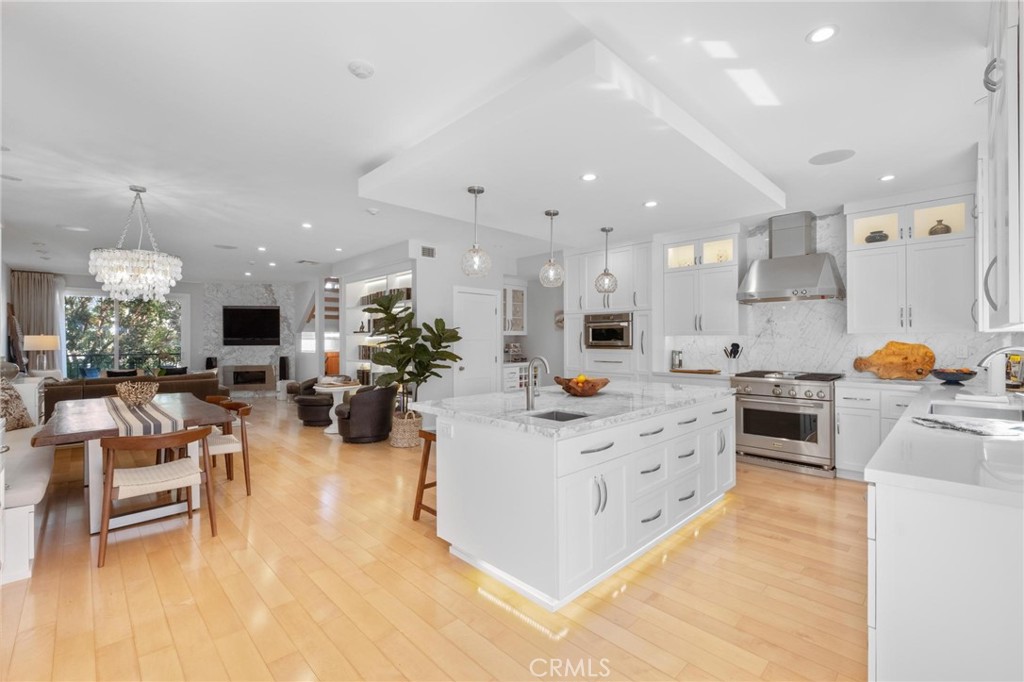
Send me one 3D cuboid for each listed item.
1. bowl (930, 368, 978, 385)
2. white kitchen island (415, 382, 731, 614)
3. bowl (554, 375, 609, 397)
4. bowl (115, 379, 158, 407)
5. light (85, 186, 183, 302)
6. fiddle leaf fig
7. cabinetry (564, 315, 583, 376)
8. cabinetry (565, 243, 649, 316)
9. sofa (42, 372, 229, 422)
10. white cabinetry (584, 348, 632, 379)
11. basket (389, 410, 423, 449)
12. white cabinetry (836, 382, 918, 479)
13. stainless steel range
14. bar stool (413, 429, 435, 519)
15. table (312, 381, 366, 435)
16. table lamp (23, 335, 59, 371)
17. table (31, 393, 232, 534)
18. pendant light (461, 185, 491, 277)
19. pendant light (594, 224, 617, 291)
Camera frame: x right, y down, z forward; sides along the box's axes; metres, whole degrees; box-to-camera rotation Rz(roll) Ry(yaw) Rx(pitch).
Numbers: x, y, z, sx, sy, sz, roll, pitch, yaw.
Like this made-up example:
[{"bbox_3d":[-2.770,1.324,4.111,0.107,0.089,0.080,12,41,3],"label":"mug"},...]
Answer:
[{"bbox_3d":[3.893,0.321,3.750,0.275,0.120,0.275,0,0,-44],"label":"bowl"},{"bbox_3d":[0.634,0.864,3.264,1.230,0.905,2.460,0,0,45],"label":"white kitchen island"},{"bbox_3d":[0.528,0.330,3.220,0.410,0.150,0.370,0,0,0],"label":"bowl"},{"bbox_3d":[-3.235,0.467,3.680,0.280,0.190,0.280,0,0,-44],"label":"bowl"},{"bbox_3d":[-3.237,-0.833,3.687,0.610,0.980,0.610,0,0,-44],"label":"light"},{"bbox_3d":[-1.230,0.139,5.430,1.150,1.550,1.000,0,0,0],"label":"fiddle leaf fig"},{"bbox_3d":[0.917,0.036,6.265,0.360,0.850,0.040,0,0,45],"label":"cabinetry"},{"bbox_3d":[1.473,-0.805,5.998,0.600,0.850,1.320,0,0,-44],"label":"cabinetry"},{"bbox_3d":[-5.490,0.910,6.203,0.950,0.820,2.200,0,0,45],"label":"sofa"},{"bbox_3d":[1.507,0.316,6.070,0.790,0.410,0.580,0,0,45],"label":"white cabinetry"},{"bbox_3d":[-1.345,1.104,5.450,0.390,0.430,0.390,0,0,0],"label":"basket"},{"bbox_3d":[3.512,0.869,4.078,0.580,0.900,0.620,0,0,45],"label":"white cabinetry"},{"bbox_3d":[2.942,0.837,4.544,0.700,0.940,0.914,0,0,-44],"label":"stainless steel range"},{"bbox_3d":[-0.449,0.984,3.154,0.440,0.660,0.370,0,0,-44],"label":"bar stool"},{"bbox_3d":[-2.563,0.995,6.300,0.750,0.660,0.750,0,0,45],"label":"table"},{"bbox_3d":[-8.382,0.199,7.597,0.330,0.650,0.430,0,0,45],"label":"table lamp"},{"bbox_3d":[-3.135,0.942,3.561,1.000,0.760,2.120,0,0,-44],"label":"table"},{"bbox_3d":[-0.278,-0.842,3.280,0.230,0.700,0.230,0,0,0],"label":"pendant light"},{"bbox_3d":[1.006,-0.848,4.503,0.240,0.690,0.240,0,0,0],"label":"pendant light"}]

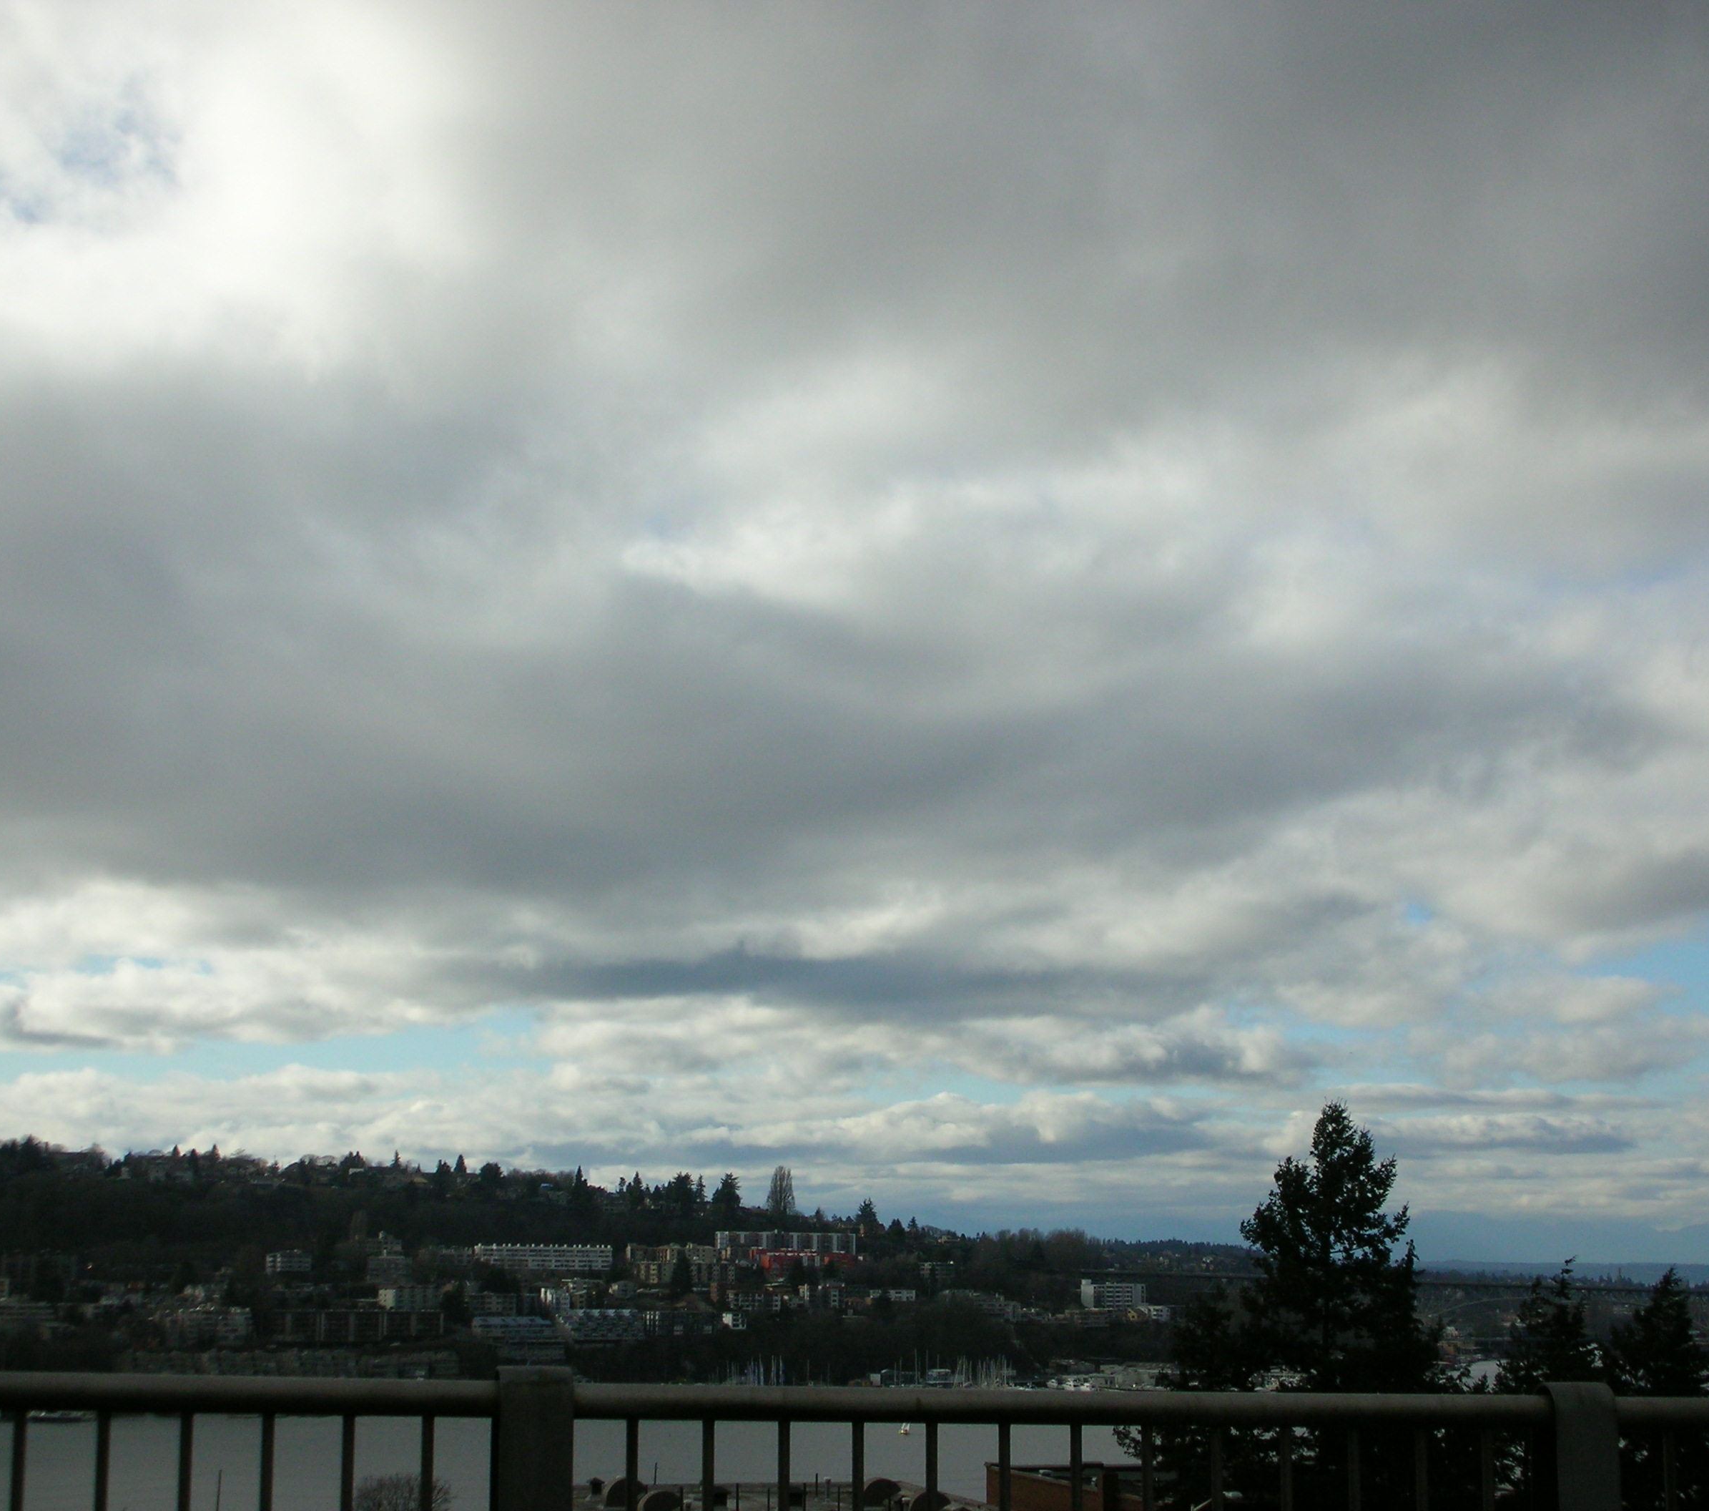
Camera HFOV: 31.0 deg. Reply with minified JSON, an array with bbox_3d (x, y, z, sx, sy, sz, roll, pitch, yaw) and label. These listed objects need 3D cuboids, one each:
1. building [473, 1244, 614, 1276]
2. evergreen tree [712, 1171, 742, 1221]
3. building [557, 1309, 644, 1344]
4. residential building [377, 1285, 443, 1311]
[{"bbox_3d":[-174.900,283.520,1733.280,77.210,16.060,14.000,4,-10,-22],"label":"building"},{"bbox_3d":[-78.760,274.690,1918.840,18.460,30.510,18.460,0,-9,0],"label":"evergreen tree"},{"bbox_3d":[-127.600,286.710,1548.520,39.260,16.500,20.000,5,-10,-25],"label":"building"},{"bbox_3d":[-224.900,274.600,1560.130,27.220,12.380,20.000,6,-11,-30],"label":"residential building"}]

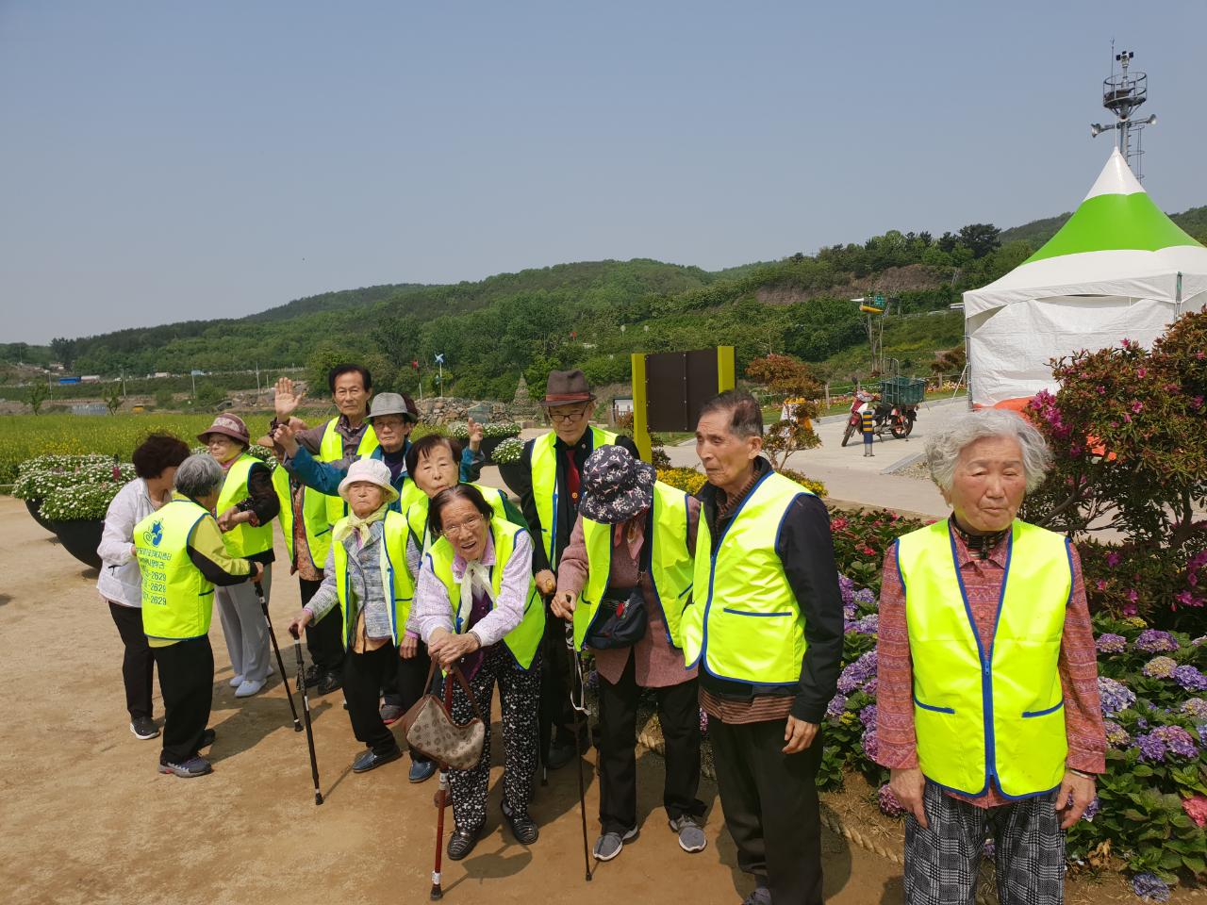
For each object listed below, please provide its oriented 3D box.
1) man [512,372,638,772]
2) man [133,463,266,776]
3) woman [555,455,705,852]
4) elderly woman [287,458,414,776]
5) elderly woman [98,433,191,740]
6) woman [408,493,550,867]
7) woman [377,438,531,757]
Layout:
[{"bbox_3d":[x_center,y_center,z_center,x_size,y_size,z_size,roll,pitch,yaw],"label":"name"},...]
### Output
[{"bbox_3d":[-0.112,0.471,3.791,0.540,1.647,0.400,-2,4,1],"label":"man"},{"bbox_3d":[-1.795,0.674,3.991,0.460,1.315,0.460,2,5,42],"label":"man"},{"bbox_3d":[0.087,0.657,3.046,0.530,1.368,0.460,-1,4,8],"label":"woman"},{"bbox_3d":[-1.040,0.677,3.768,0.530,1.295,0.430,-1,4,4],"label":"elderly woman"},{"bbox_3d":[-2.209,0.619,4.347,0.400,1.400,0.430,-2,4,-5],"label":"elderly woman"},{"bbox_3d":[-0.413,0.729,3.018,0.520,1.259,0.520,-1,4,6],"label":"woman"},{"bbox_3d":[-0.573,0.618,3.731,0.500,1.390,0.400,-2,4,-5],"label":"woman"}]

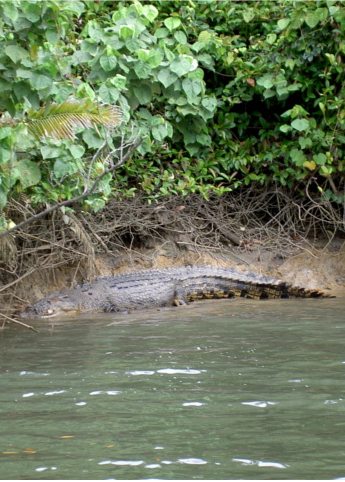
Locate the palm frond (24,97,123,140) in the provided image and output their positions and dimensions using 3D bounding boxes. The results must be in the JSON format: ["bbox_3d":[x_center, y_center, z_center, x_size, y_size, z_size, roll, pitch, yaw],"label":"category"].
[{"bbox_3d":[-0.903,-1.097,17.100,0.880,0.380,0.400,0,5,0],"label":"palm frond"}]

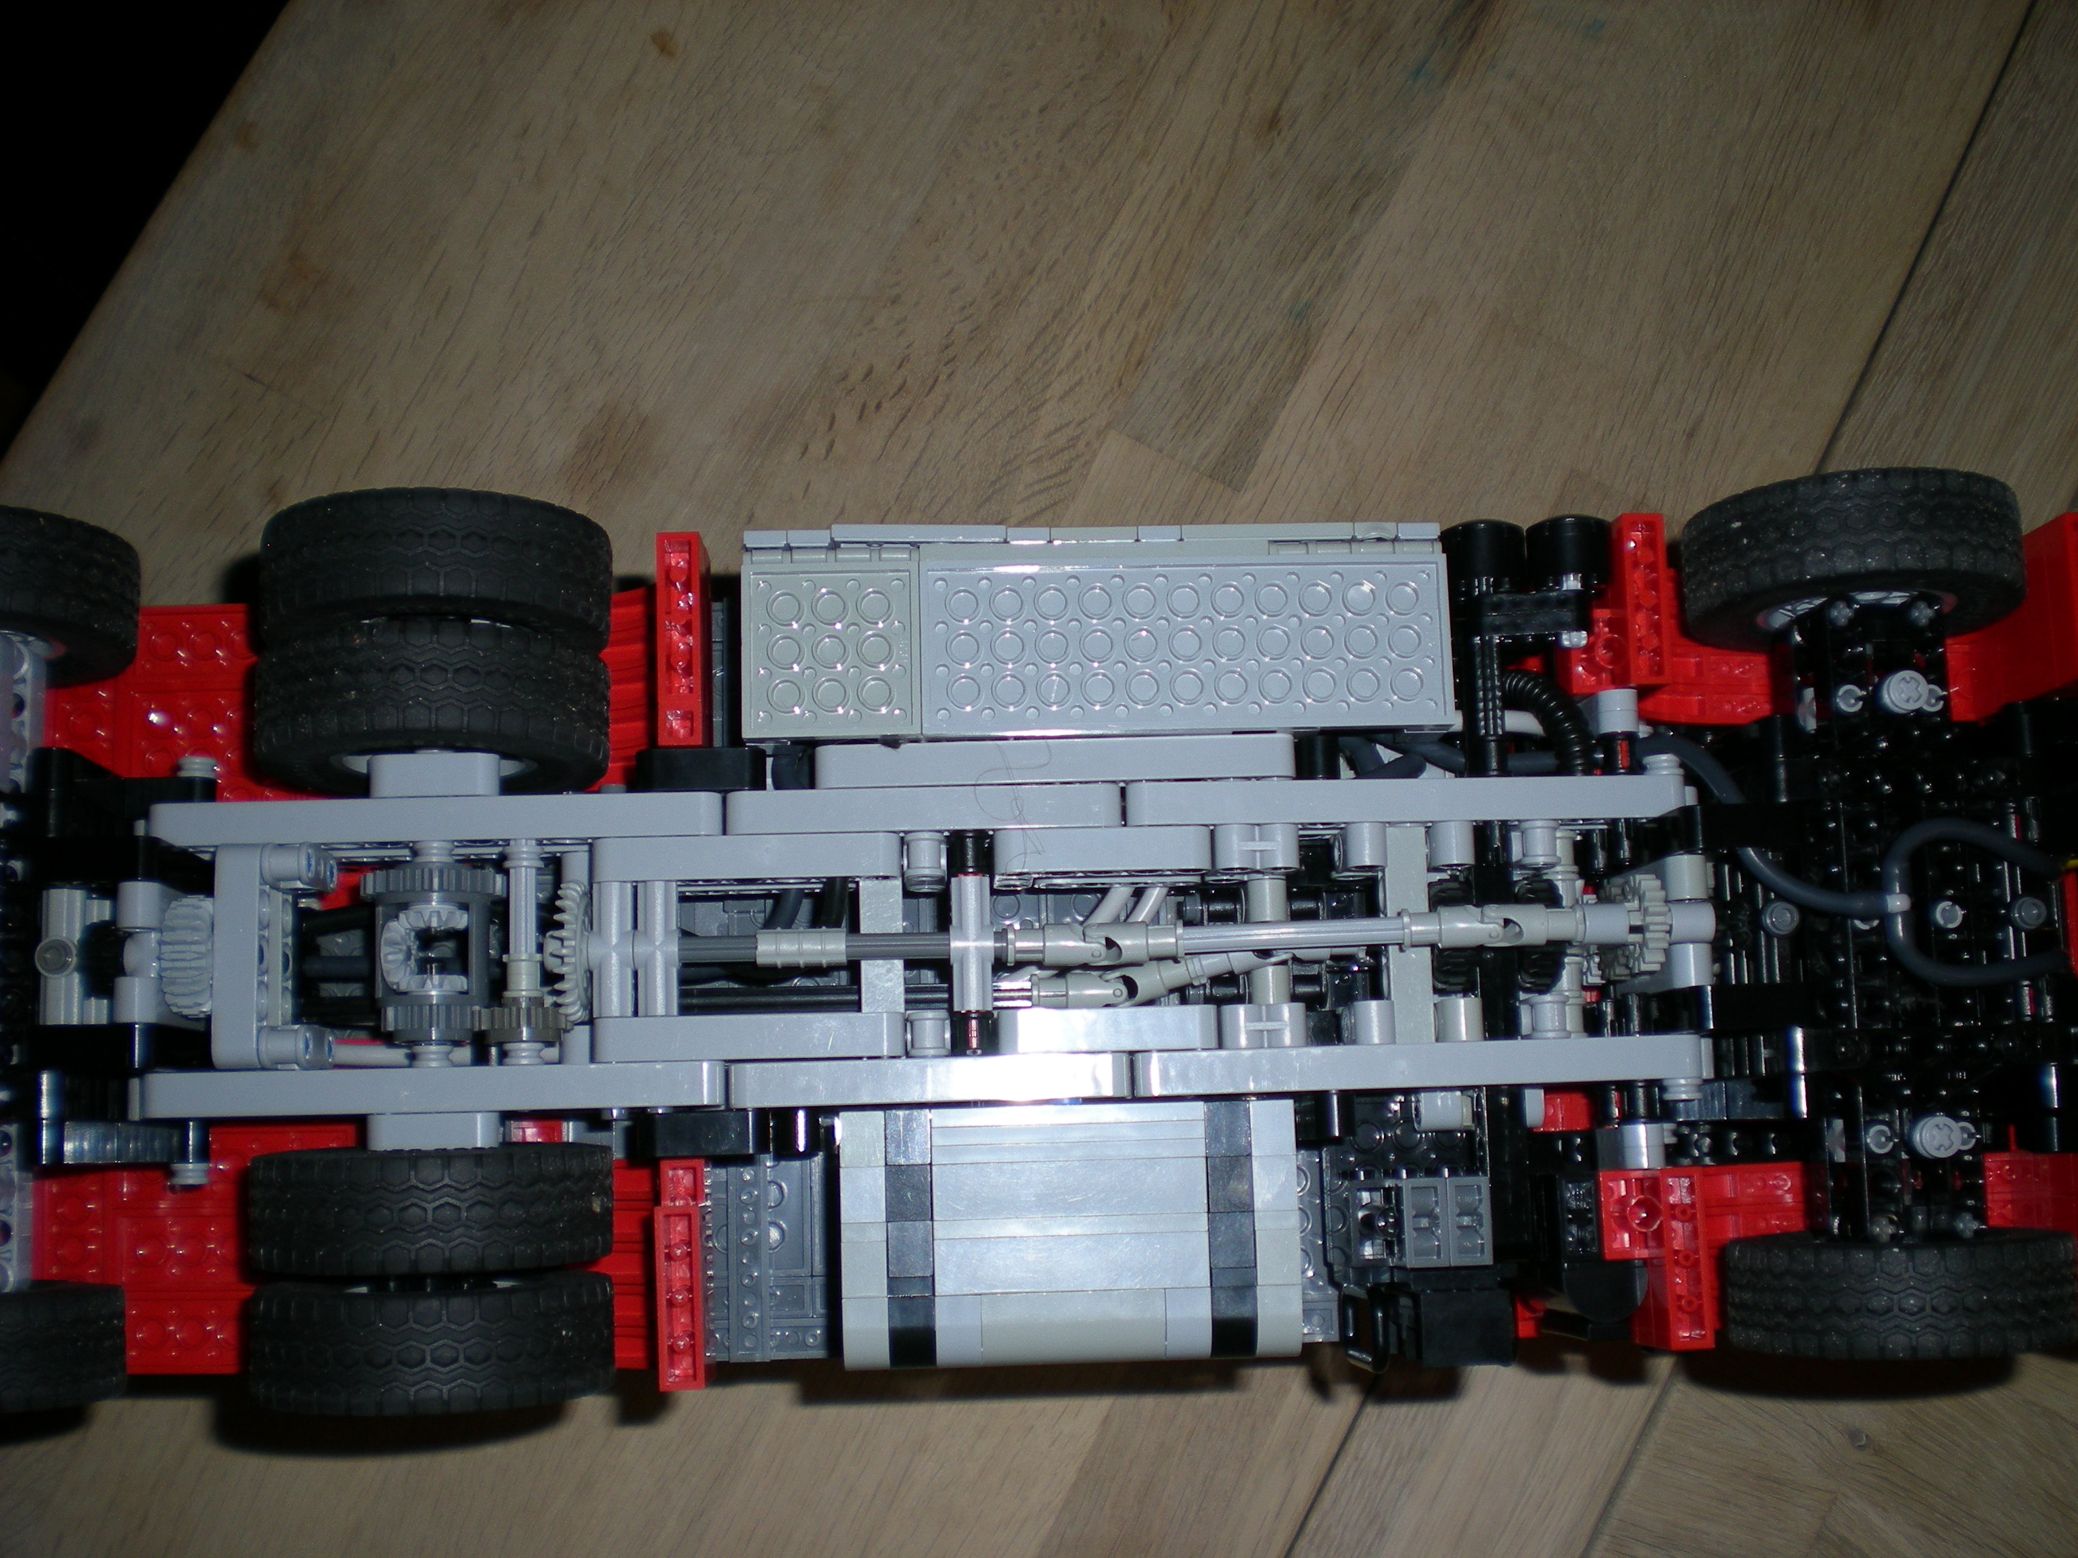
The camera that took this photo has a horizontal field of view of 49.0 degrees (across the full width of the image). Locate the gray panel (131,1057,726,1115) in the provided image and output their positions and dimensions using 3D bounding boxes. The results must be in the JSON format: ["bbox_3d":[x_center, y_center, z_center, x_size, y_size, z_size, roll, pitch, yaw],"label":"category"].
[{"bbox_3d":[-0.107,0.055,0.403,0.104,0.008,0.008,-1,81,-3],"label":"gray panel"}]

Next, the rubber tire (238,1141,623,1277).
[{"bbox_3d":[-0.106,0.075,0.400,0.062,0.062,0.020,-1,81,-3],"label":"rubber tire"}]

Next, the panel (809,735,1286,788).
[{"bbox_3d":[0.003,-0.002,0.415,0.088,0.008,0.008,-1,81,-3],"label":"panel"}]

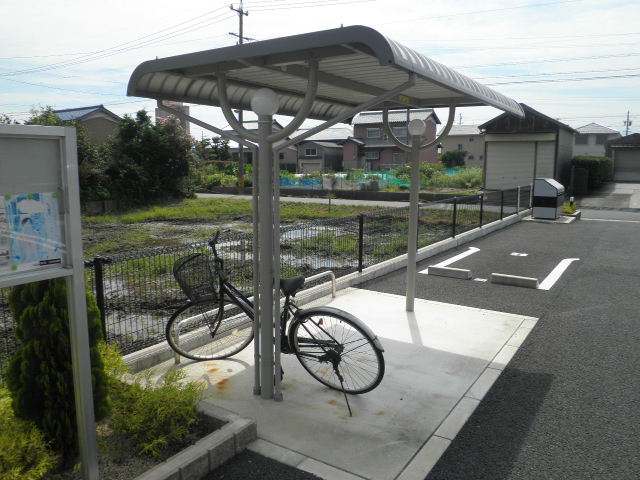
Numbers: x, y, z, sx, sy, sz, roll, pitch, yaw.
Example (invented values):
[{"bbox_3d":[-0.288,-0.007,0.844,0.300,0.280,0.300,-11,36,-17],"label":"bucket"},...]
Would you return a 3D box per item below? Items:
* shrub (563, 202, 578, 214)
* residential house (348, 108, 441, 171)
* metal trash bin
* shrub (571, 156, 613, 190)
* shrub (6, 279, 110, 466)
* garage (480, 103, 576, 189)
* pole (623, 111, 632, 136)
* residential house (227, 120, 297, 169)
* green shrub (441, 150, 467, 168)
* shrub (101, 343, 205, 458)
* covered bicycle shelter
[{"bbox_3d":[8.745,-1.126,16.765,0.450,0.380,0.420,6,10,33],"label":"shrub"},{"bbox_3d":[7.868,-9.747,50.012,8.000,7.200,6.300,5,9,28],"label":"residential house"},{"bbox_3d":[7.745,-1.406,16.221,0.700,1.270,1.780,6,10,33],"label":"metal trash bin"},{"bbox_3d":[15.705,-3.739,27.729,1.500,1.750,4.200,6,10,36],"label":"shrub"},{"bbox_3d":[-1.315,0.500,2.499,0.470,1.240,0.470,1,8,0],"label":"shrub"},{"bbox_3d":[11.502,-4.872,25.997,4.050,4.400,5.800,5,10,31],"label":"garage"},{"bbox_3d":[47.172,-14.509,73.617,1.300,10.600,0.500,5,9,28],"label":"pole"},{"bbox_3d":[-6.834,-11.539,62.126,6.600,7.000,7.200,5,9,28],"label":"residential house"},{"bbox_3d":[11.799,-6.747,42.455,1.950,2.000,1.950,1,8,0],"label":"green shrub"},{"bbox_3d":[-0.988,0.888,2.838,0.540,0.400,0.560,1,8,0],"label":"shrub"},{"bbox_3d":[0.349,-0.199,4.187,2.020,2.290,3.070,6,10,33],"label":"covered bicycle shelter"}]

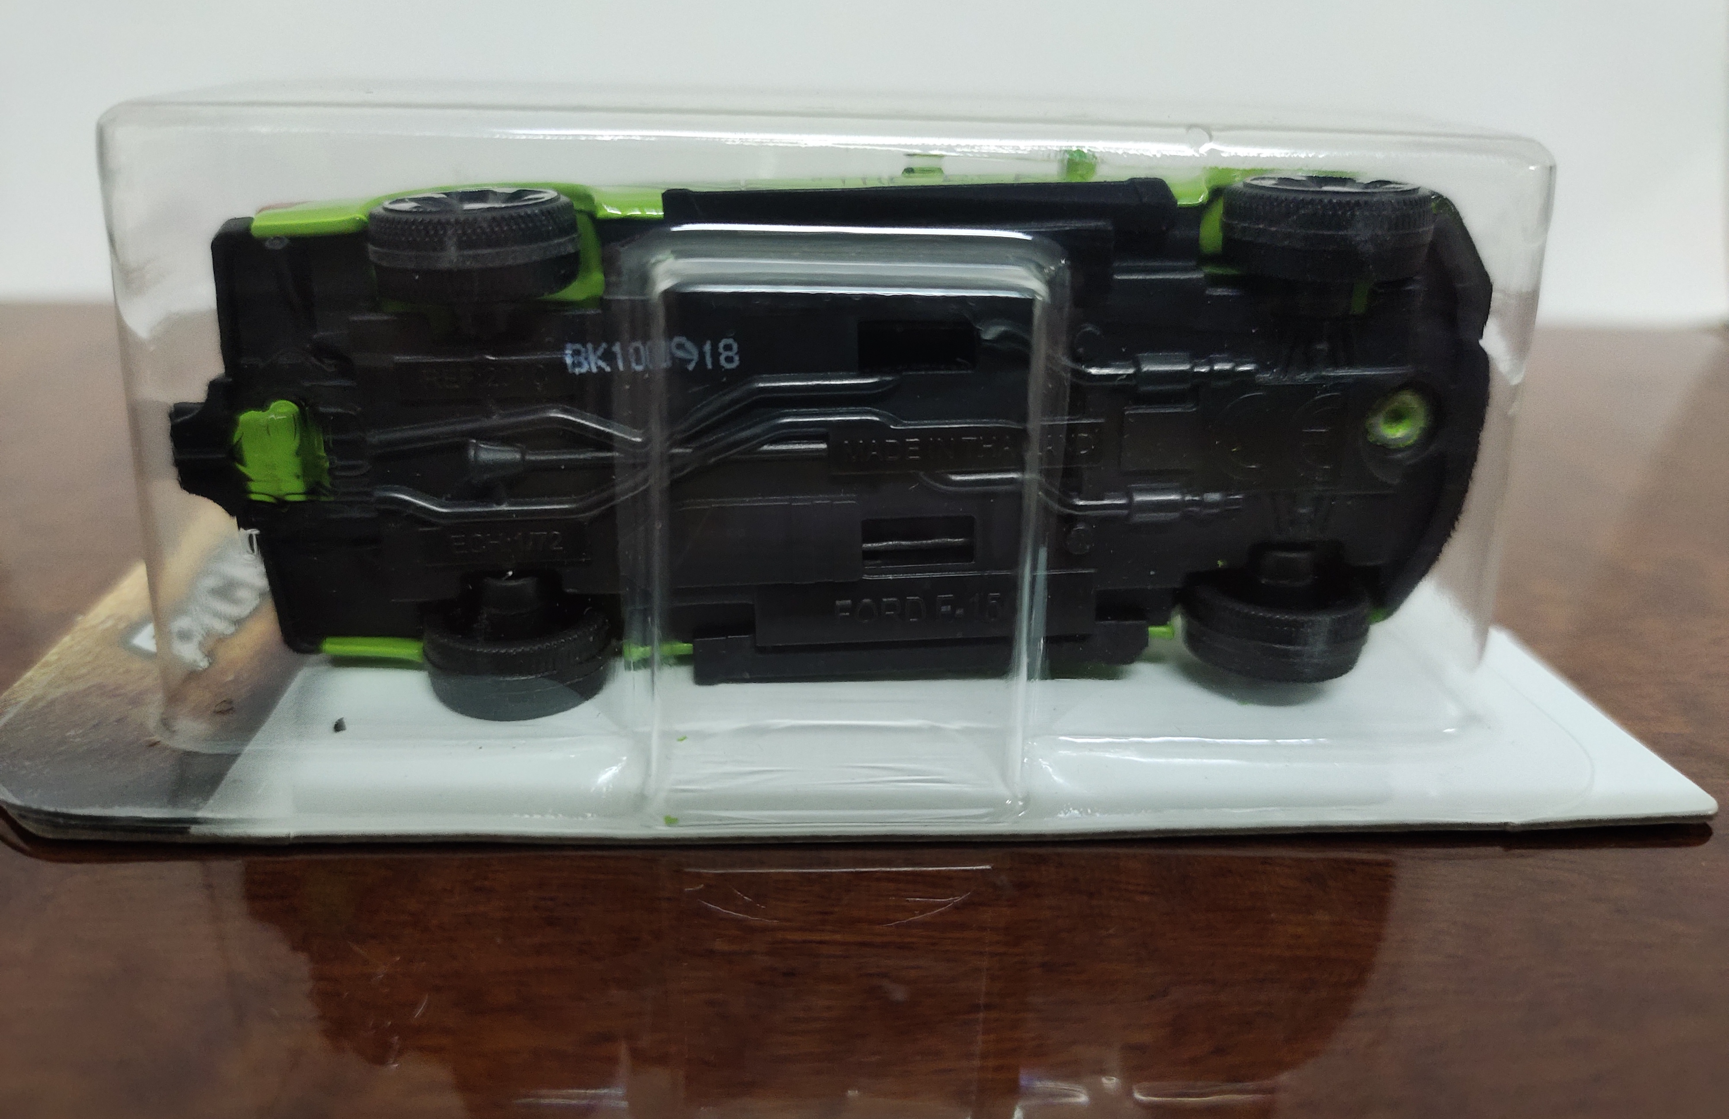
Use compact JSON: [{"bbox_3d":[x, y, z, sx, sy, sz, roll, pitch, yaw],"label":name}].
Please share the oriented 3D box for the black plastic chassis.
[{"bbox_3d":[0.000,-0.008,0.083,0.081,0.032,0.011,-2,23,-5],"label":"black plastic chassis"}]

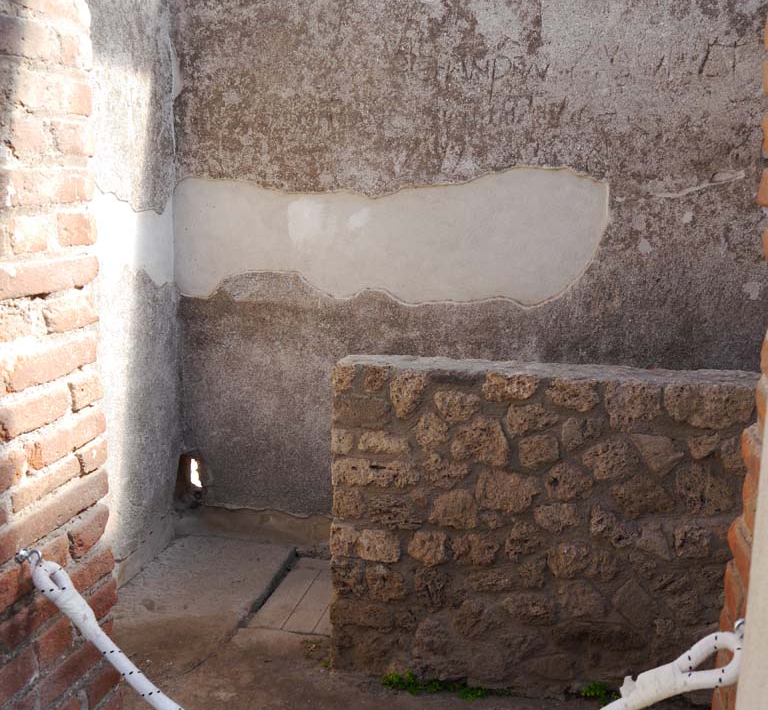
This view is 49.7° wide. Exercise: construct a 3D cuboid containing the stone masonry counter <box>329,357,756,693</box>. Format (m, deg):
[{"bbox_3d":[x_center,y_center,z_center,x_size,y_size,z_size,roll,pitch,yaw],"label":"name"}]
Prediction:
[{"bbox_3d":[0.542,0.560,2.668,1.402,1.038,0.250,3,10,13],"label":"stone masonry counter"}]

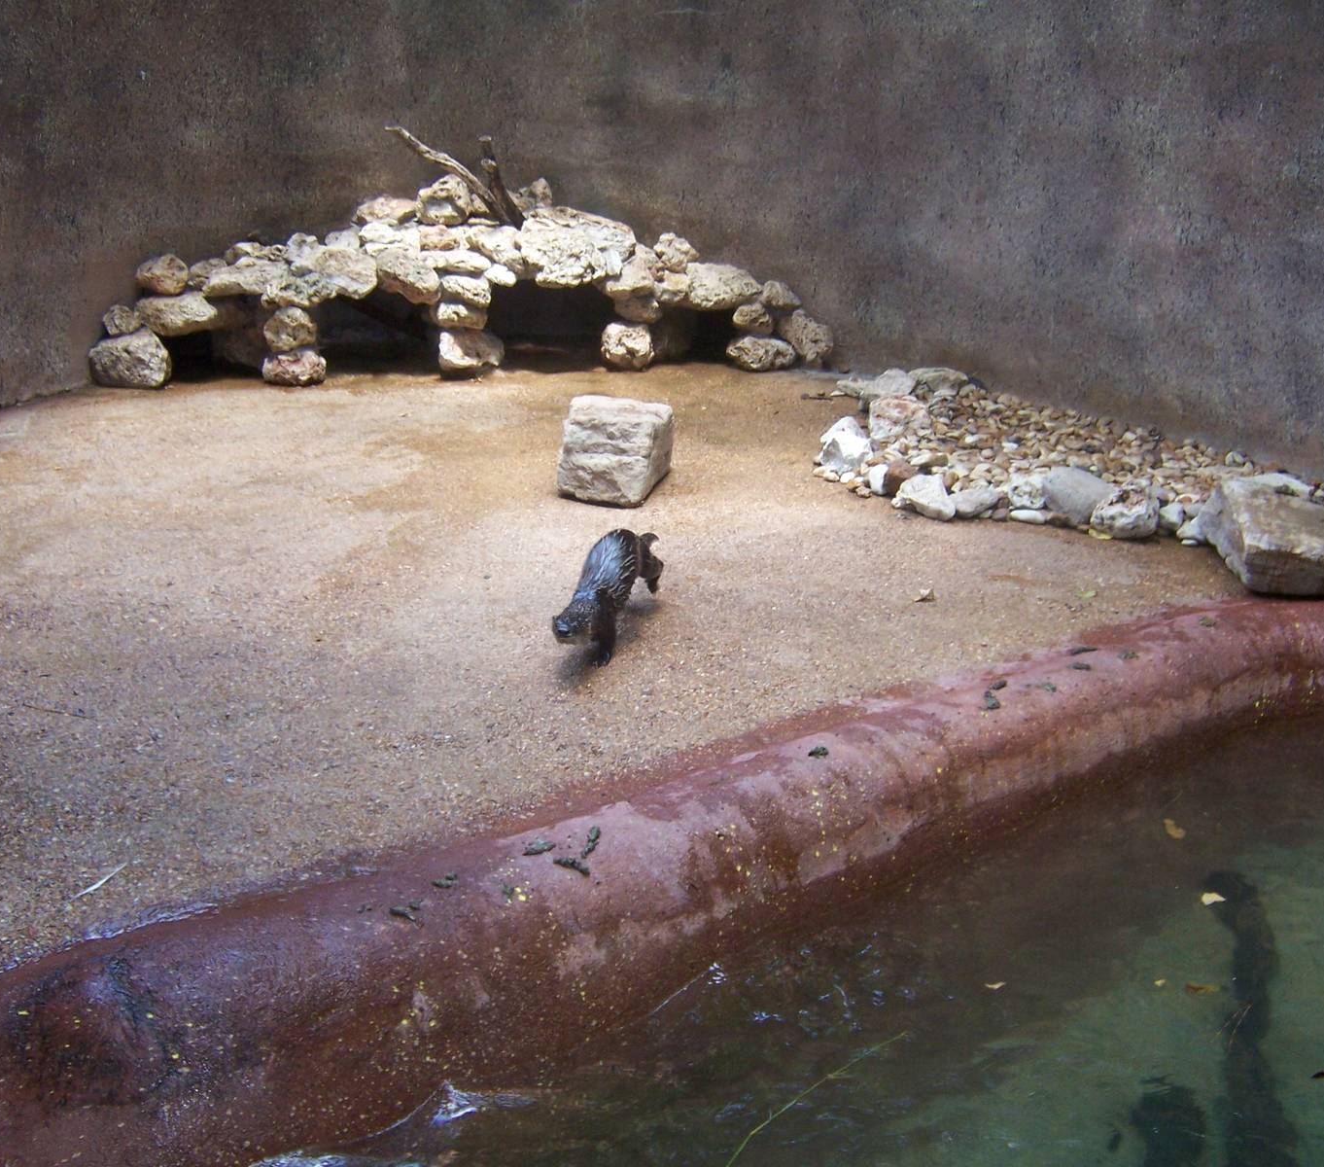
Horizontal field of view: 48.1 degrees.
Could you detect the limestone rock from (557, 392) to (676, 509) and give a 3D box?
[{"bbox_3d":[-0.168,-0.473,5.232,0.335,0.262,0.310,6,27,13],"label":"limestone rock"}]

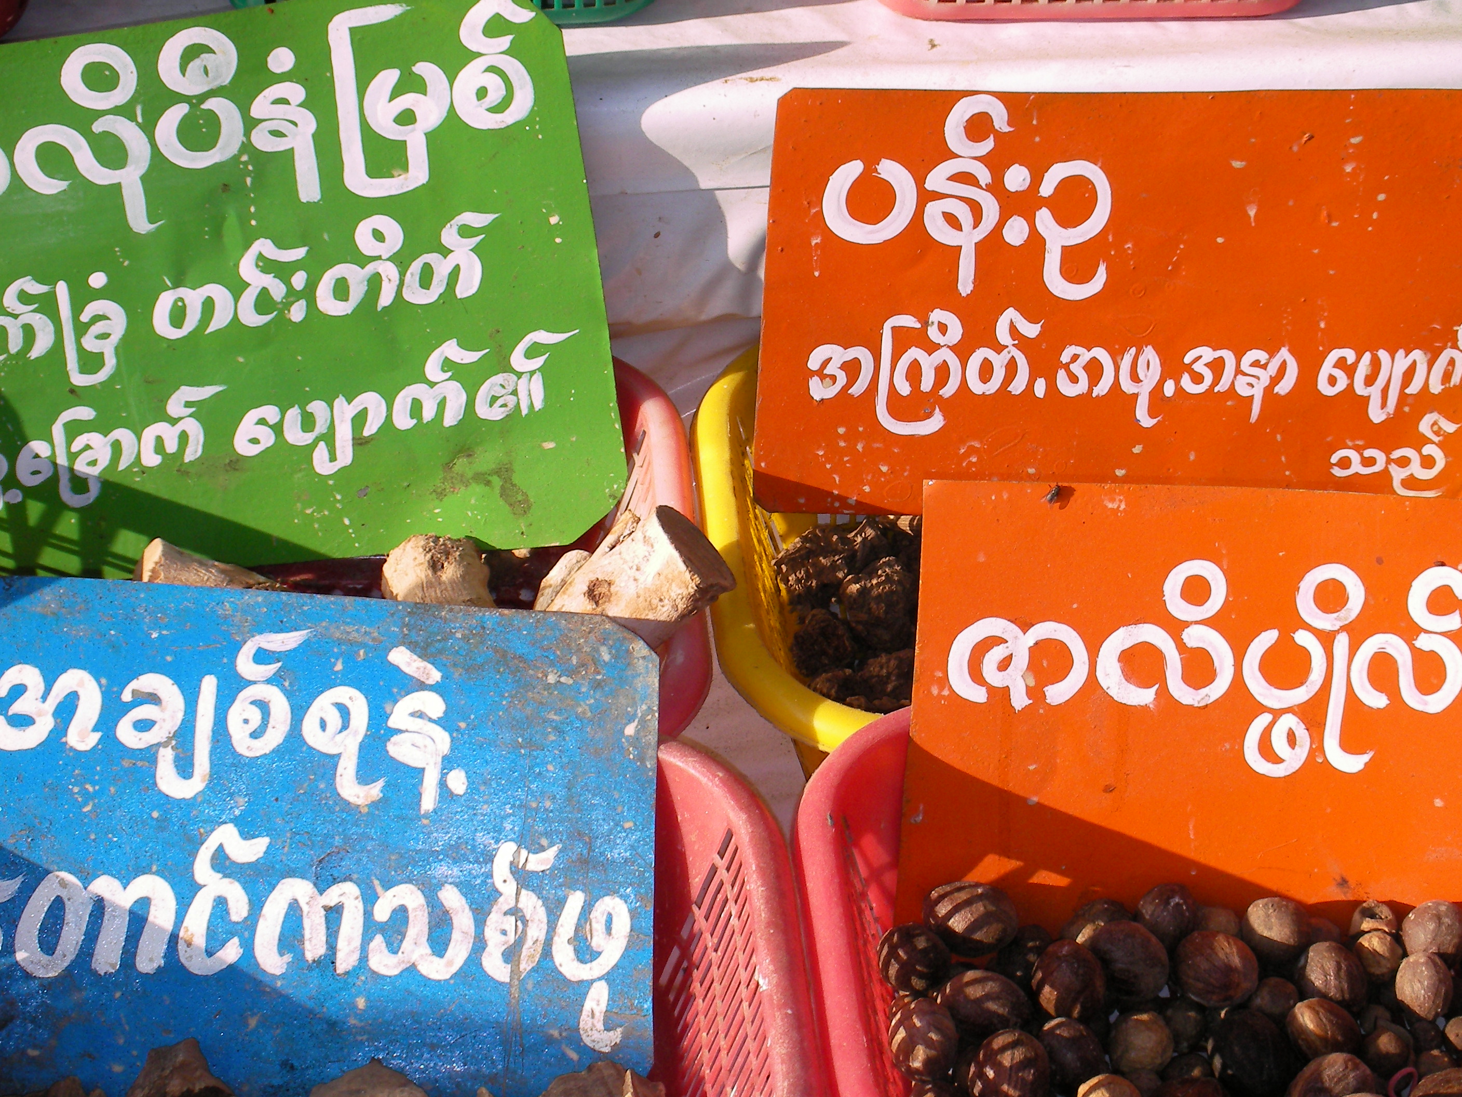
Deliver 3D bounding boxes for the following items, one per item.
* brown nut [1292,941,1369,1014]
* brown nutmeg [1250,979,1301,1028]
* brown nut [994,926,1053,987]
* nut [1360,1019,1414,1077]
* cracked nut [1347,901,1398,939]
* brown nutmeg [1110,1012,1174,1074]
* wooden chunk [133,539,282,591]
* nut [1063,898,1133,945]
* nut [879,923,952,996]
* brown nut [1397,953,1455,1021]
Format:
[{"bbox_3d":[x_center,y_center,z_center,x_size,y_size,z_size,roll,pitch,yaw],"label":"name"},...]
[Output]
[{"bbox_3d":[0.192,0.137,1.269,0.022,0.022,0.025,-21,50,-19],"label":"brown nut"},{"bbox_3d":[0.171,0.143,1.250,0.016,0.016,0.016,0,43,0],"label":"brown nutmeg"},{"bbox_3d":[0.094,0.131,1.269,0.020,0.020,0.020,0,43,0],"label":"brown nut"},{"bbox_3d":[0.208,0.159,1.259,0.017,0.017,0.017,0,46,0],"label":"nut"},{"bbox_3d":[0.209,0.122,1.291,0.016,0.016,0.016,0,46,0],"label":"cracked nut"},{"bbox_3d":[0.130,0.156,1.257,0.020,0.020,0.021,0,46,0],"label":"brown nutmeg"},{"bbox_3d":[-0.180,0.011,1.370,0.055,0.030,0.030,13,42,-12],"label":"wooden chunk"},{"bbox_3d":[0.117,0.121,1.269,0.023,0.021,0.021,0,43,0],"label":"nut"},{"bbox_3d":[0.059,0.132,1.274,0.023,0.023,0.024,0,46,0],"label":"nut"},{"bbox_3d":[0.218,0.138,1.246,0.018,0.020,0.021,0,43,0],"label":"brown nut"}]

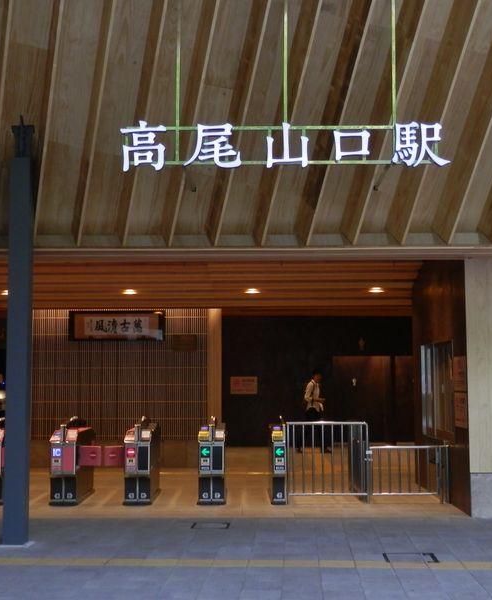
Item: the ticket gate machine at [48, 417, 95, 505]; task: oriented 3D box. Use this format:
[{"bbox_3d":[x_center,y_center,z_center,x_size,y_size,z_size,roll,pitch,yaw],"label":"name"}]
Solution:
[{"bbox_3d":[-2.180,2.004,11.773,0.330,1.020,1.460,0,-5,-1],"label":"ticket gate machine"}]

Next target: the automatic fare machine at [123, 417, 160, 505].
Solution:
[{"bbox_3d":[-1.292,1.999,11.773,0.330,1.020,1.460,0,-5,-1],"label":"automatic fare machine"}]

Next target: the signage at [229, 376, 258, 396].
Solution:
[{"bbox_3d":[-0.037,1.879,20.200,0.603,0.400,0.030,0,-5,-1],"label":"signage"}]

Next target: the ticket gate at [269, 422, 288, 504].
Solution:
[{"bbox_3d":[0.388,1.989,11.773,0.190,1.020,1.460,0,-5,-1],"label":"ticket gate"}]

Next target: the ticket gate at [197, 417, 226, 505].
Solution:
[{"bbox_3d":[-0.412,1.992,11.773,0.330,1.020,1.460,0,-5,-1],"label":"ticket gate"}]

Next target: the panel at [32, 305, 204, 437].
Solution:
[{"bbox_3d":[-2.164,1.243,15.450,3.077,2.184,0.100,0,-5,-1],"label":"panel"}]

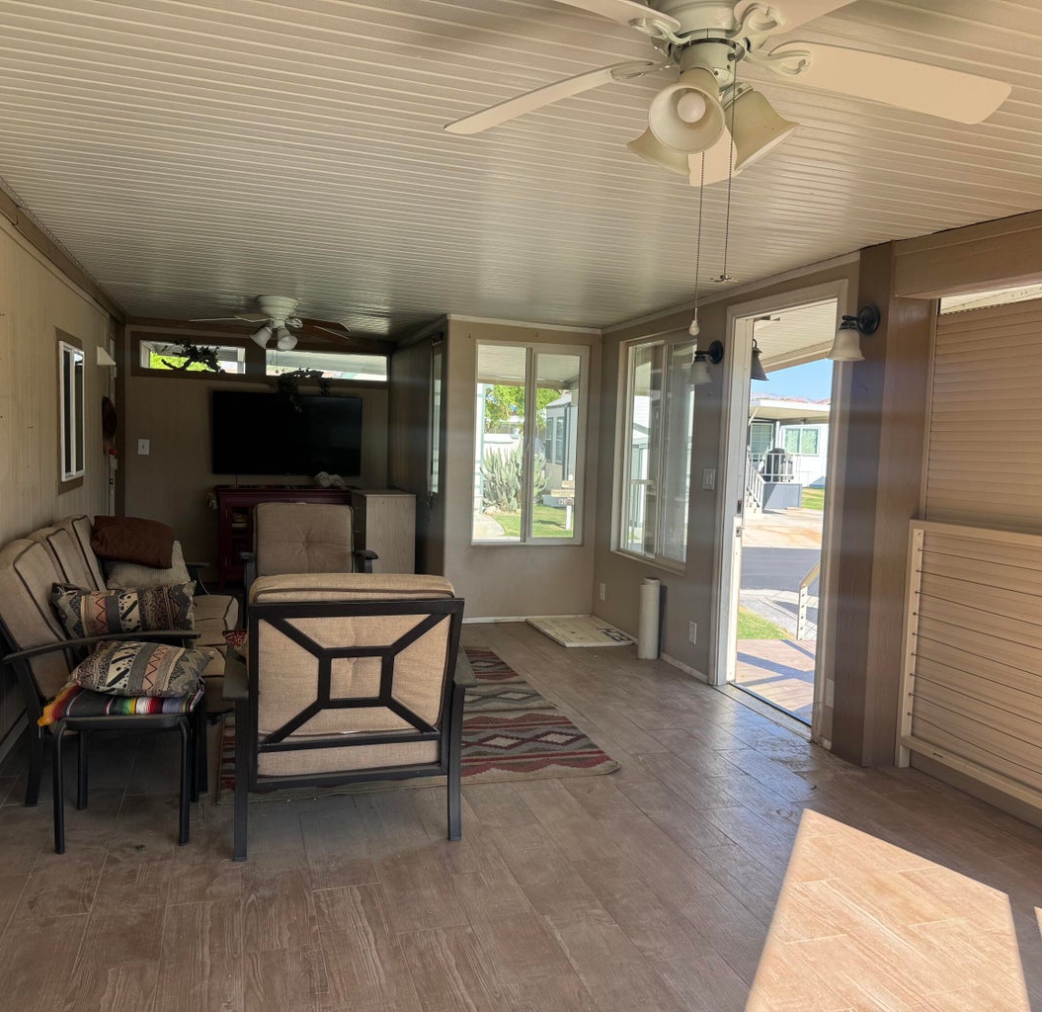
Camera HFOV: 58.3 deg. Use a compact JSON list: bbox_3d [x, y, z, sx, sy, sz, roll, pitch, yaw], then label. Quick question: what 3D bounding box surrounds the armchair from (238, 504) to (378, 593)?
[{"bbox_3d":[-1.339,0.416,5.797,0.781,0.897,0.856,1,5,-18],"label":"armchair"}]

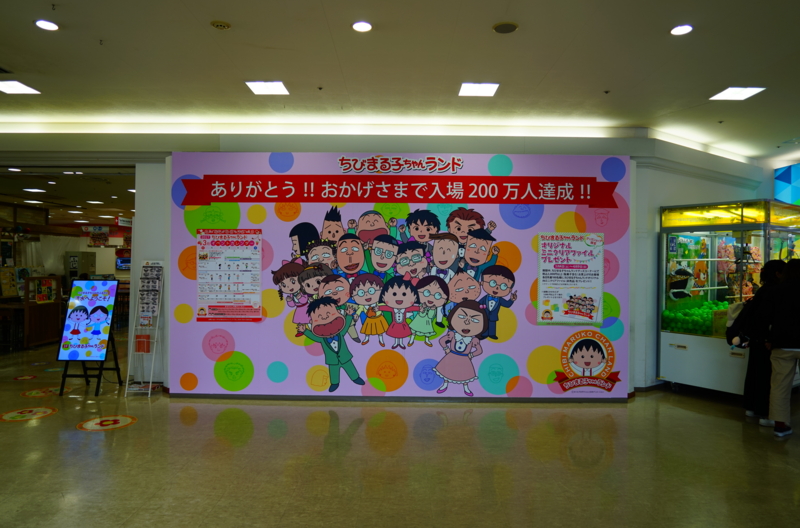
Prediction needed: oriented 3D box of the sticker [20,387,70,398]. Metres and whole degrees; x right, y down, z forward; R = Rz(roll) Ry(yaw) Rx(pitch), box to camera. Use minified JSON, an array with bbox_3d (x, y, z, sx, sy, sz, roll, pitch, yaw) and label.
[{"bbox_3d":[-4.062,1.479,6.149,0.500,0.010,0.500,1,0,0],"label":"sticker"}]

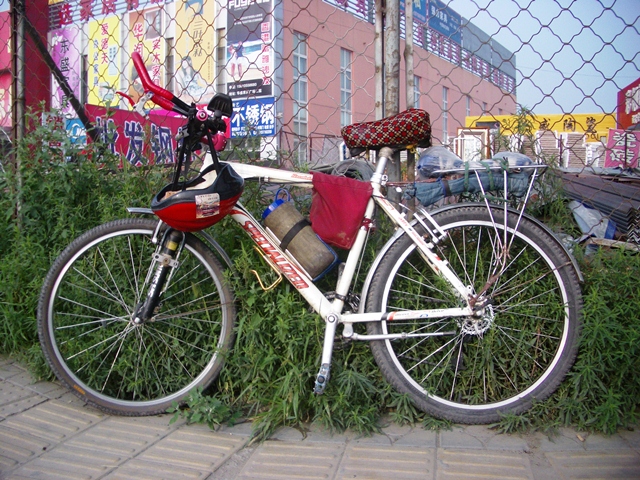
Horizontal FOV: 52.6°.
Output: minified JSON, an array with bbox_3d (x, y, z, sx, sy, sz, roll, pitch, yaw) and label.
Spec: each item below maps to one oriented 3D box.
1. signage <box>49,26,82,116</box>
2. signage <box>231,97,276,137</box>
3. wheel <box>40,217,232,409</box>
[{"bbox_3d":[-11.600,-7.601,29.463,2.151,3.852,0.150,3,6,30],"label":"signage"},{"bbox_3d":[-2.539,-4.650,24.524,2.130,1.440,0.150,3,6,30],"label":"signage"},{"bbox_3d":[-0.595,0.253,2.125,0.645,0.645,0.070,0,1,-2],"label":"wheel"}]

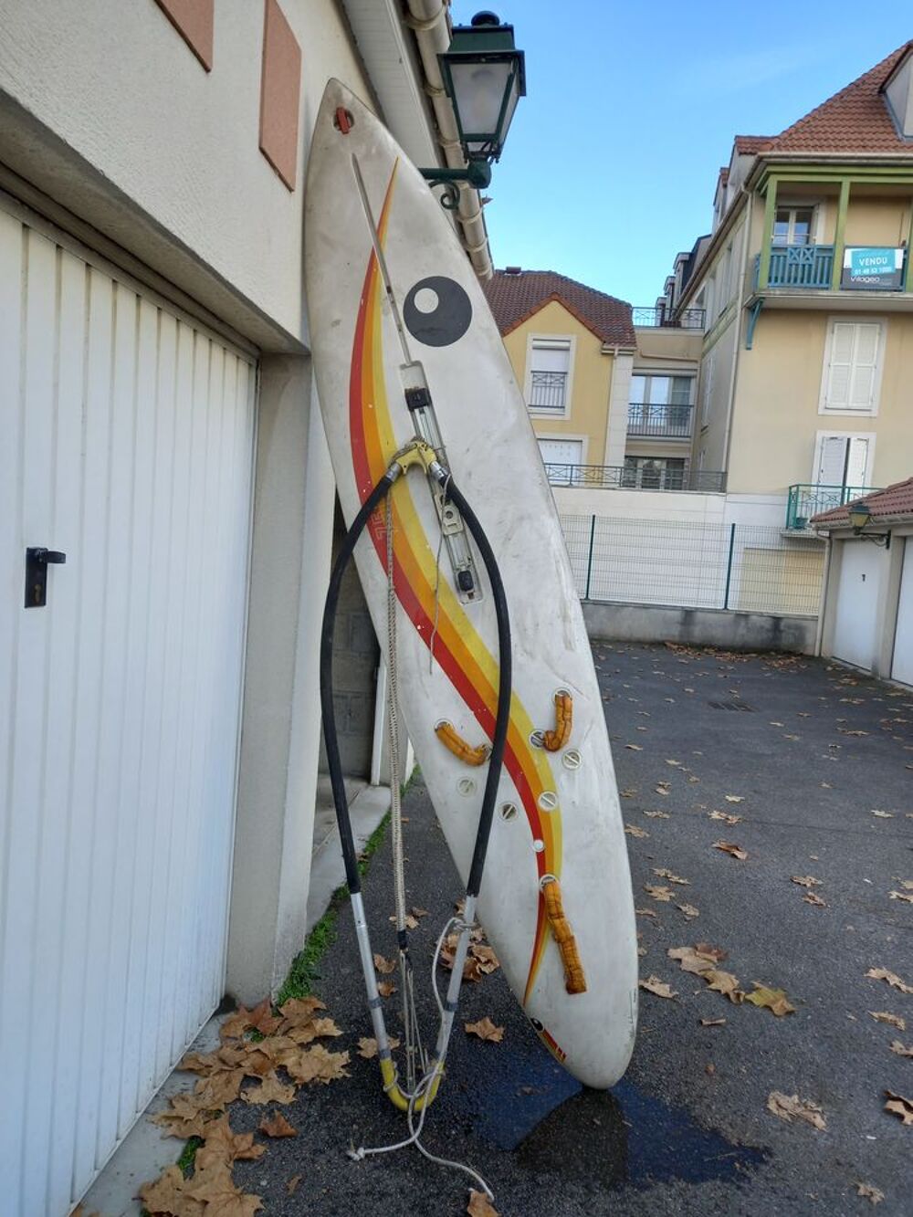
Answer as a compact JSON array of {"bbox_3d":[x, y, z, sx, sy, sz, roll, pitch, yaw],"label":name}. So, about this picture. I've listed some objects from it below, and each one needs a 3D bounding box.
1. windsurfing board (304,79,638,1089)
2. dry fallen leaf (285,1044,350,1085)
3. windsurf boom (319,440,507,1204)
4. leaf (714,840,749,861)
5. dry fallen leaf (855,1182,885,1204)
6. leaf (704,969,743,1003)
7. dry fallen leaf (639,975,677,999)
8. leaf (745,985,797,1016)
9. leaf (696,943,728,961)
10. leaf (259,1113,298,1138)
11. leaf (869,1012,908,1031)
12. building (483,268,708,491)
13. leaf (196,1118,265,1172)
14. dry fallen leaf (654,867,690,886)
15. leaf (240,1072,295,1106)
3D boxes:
[{"bbox_3d":[0.034,-0.084,2.542,0.600,2.950,0.220,-15,-3,2],"label":"windsurfing board"},{"bbox_3d":[-0.392,1.275,2.482,0.181,0.030,0.177,4,4,5],"label":"dry fallen leaf"},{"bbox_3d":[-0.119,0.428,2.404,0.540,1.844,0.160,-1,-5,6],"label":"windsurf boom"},{"bbox_3d":[1.445,1.266,4.628,0.144,0.045,0.207,1,4,-34],"label":"leaf"},{"bbox_3d":[1.007,1.426,2.142,0.075,0.025,0.065,4,4,6],"label":"dry fallen leaf"},{"bbox_3d":[0.951,1.347,3.129,0.140,0.045,0.180,4,4,6],"label":"leaf"},{"bbox_3d":[0.710,1.338,3.095,0.150,0.040,0.130,4,4,6],"label":"dry fallen leaf"},{"bbox_3d":[1.088,1.348,3.049,0.168,0.035,0.180,4,4,5],"label":"leaf"},{"bbox_3d":[0.988,1.337,3.400,0.150,0.035,0.130,4,4,6],"label":"leaf"},{"bbox_3d":[-0.448,1.297,2.214,0.092,0.030,0.080,4,4,5],"label":"leaf"},{"bbox_3d":[1.453,1.384,2.957,0.113,0.028,0.102,4,4,5],"label":"leaf"},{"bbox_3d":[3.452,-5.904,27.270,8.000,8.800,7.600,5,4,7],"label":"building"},{"bbox_3d":[-0.545,1.283,2.127,0.164,0.035,0.174,4,4,5],"label":"leaf"},{"bbox_3d":[1.028,1.274,4.196,0.183,0.028,0.114,7,5,40],"label":"dry fallen leaf"},{"bbox_3d":[-0.505,1.296,2.365,0.150,0.040,0.135,4,4,6],"label":"leaf"}]

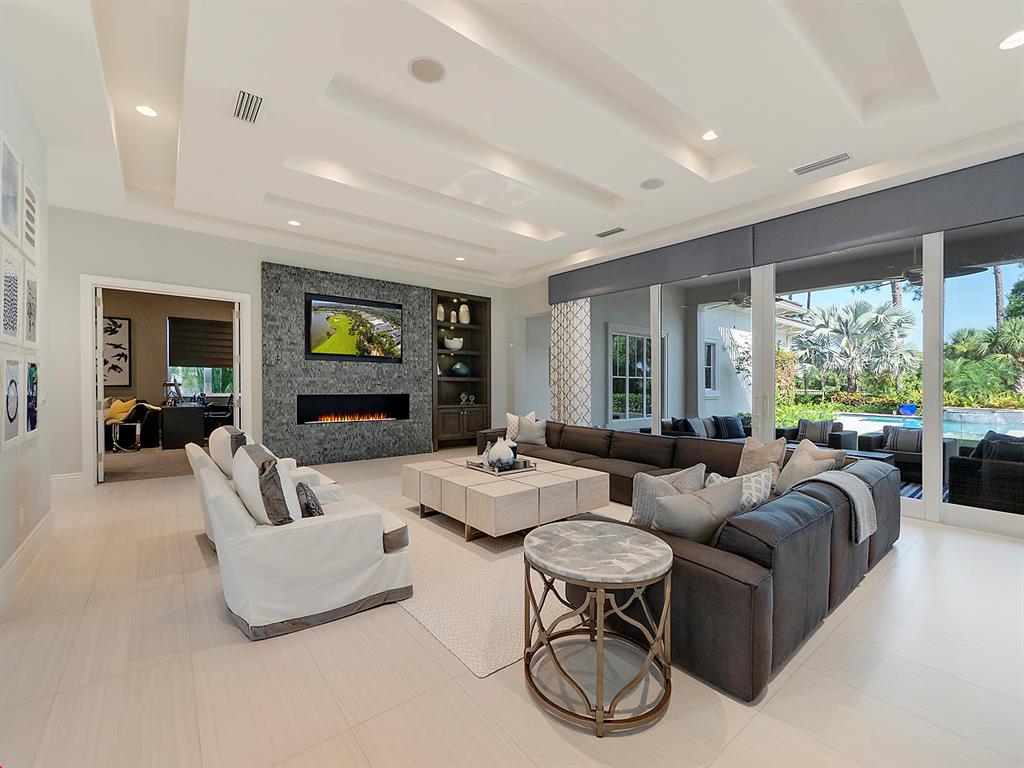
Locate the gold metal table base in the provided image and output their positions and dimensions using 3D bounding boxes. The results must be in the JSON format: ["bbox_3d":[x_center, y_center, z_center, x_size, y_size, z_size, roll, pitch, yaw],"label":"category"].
[{"bbox_3d":[0.386,1.053,1.899,0.635,0.572,0.635,0,0,0],"label":"gold metal table base"}]

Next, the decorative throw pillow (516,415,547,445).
[{"bbox_3d":[0.296,0.705,6.346,0.470,0.450,0.150,1,-14,35],"label":"decorative throw pillow"}]

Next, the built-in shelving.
[{"bbox_3d":[-1.092,-0.240,8.297,1.330,3.040,0.420,0,1,-39],"label":"built-in shelving"}]

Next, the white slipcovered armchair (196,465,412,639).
[{"bbox_3d":[-1.270,0.901,2.583,1.050,0.840,0.820,0,1,-39],"label":"white slipcovered armchair"}]

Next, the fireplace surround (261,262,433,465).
[{"bbox_3d":[-2.599,-0.246,6.923,2.740,3.050,0.160,0,1,-39],"label":"fireplace surround"}]

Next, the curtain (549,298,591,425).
[{"bbox_3d":[1.010,-0.131,7.727,0.150,2.860,1.000,0,1,-39],"label":"curtain"}]

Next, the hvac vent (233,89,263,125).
[{"bbox_3d":[-1.951,-2.032,3.062,0.155,0.030,0.410,0,1,-39],"label":"hvac vent"}]

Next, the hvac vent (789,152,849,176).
[{"bbox_3d":[2.829,-2.003,3.797,0.170,0.030,0.430,0,1,-39],"label":"hvac vent"}]

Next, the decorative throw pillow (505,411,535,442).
[{"bbox_3d":[0.126,0.681,6.671,0.470,0.470,0.150,0,-12,-6],"label":"decorative throw pillow"}]

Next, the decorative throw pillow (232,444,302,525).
[{"bbox_3d":[-1.467,0.631,2.485,0.230,0.520,0.520,-19,12,-37],"label":"decorative throw pillow"}]

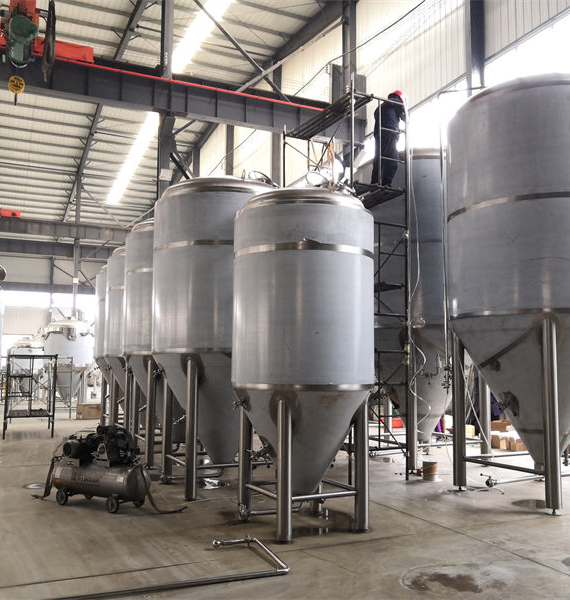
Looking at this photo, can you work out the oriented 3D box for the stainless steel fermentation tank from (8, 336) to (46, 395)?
[{"bbox_3d":[-8.327,2.339,20.074,1.094,2.255,1.094,3,-6,-26],"label":"stainless steel fermentation tank"}]

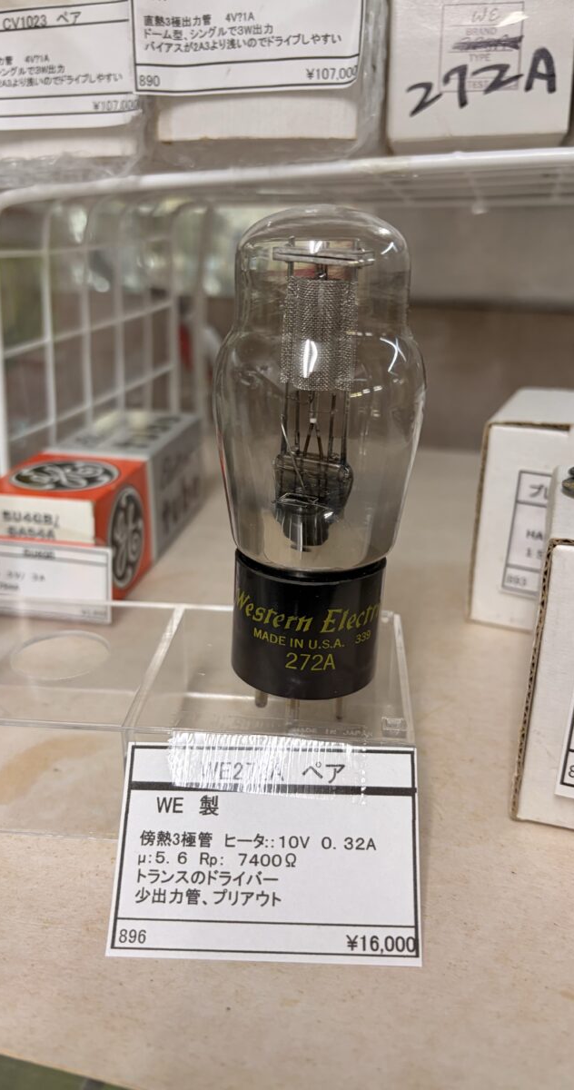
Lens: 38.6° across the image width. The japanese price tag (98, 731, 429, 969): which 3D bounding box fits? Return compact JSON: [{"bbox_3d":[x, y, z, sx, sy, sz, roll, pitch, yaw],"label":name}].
[{"bbox_3d":[-0.004,0.060,0.161,0.059,0.002,0.040,1,63,2],"label":"japanese price tag"}]

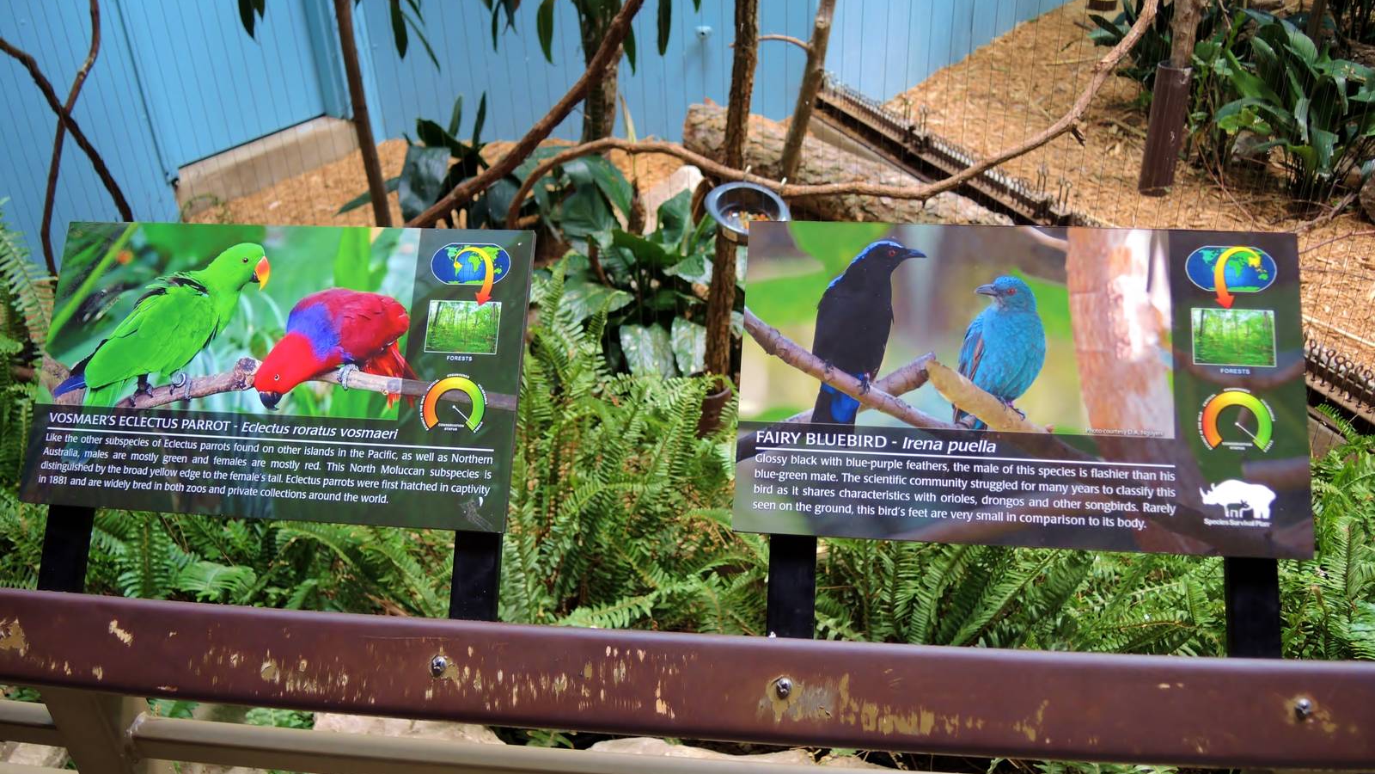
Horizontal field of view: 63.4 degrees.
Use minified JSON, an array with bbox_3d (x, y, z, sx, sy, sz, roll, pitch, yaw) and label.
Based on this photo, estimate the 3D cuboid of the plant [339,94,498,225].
[{"bbox_3d":[-0.920,-0.740,3.860,0.540,0.500,0.470,-2,28,0],"label":"plant"}]

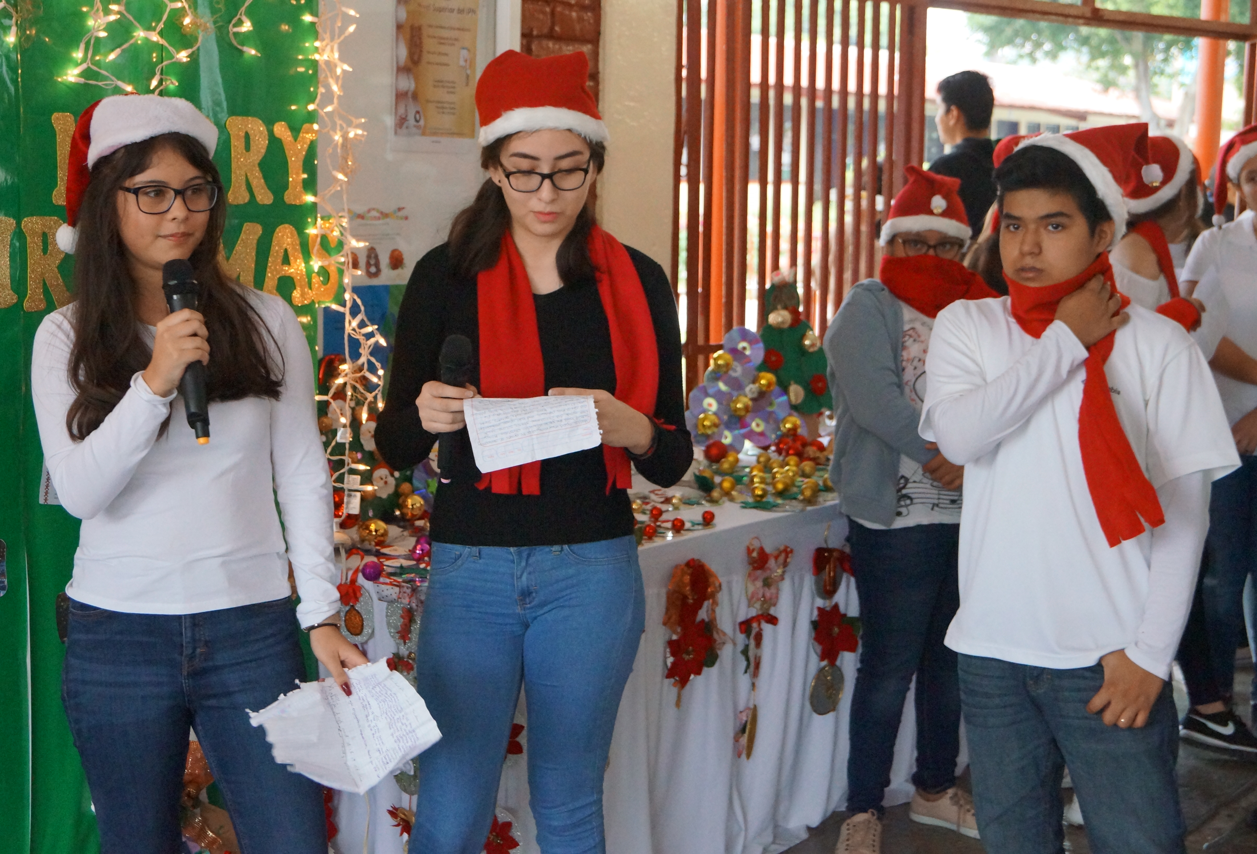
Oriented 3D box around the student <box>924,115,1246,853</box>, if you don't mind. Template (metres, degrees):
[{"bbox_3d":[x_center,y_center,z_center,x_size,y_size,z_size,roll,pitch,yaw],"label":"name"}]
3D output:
[{"bbox_3d":[0.655,0.370,2.720,0.480,1.600,0.340,4,8,30],"label":"student"}]

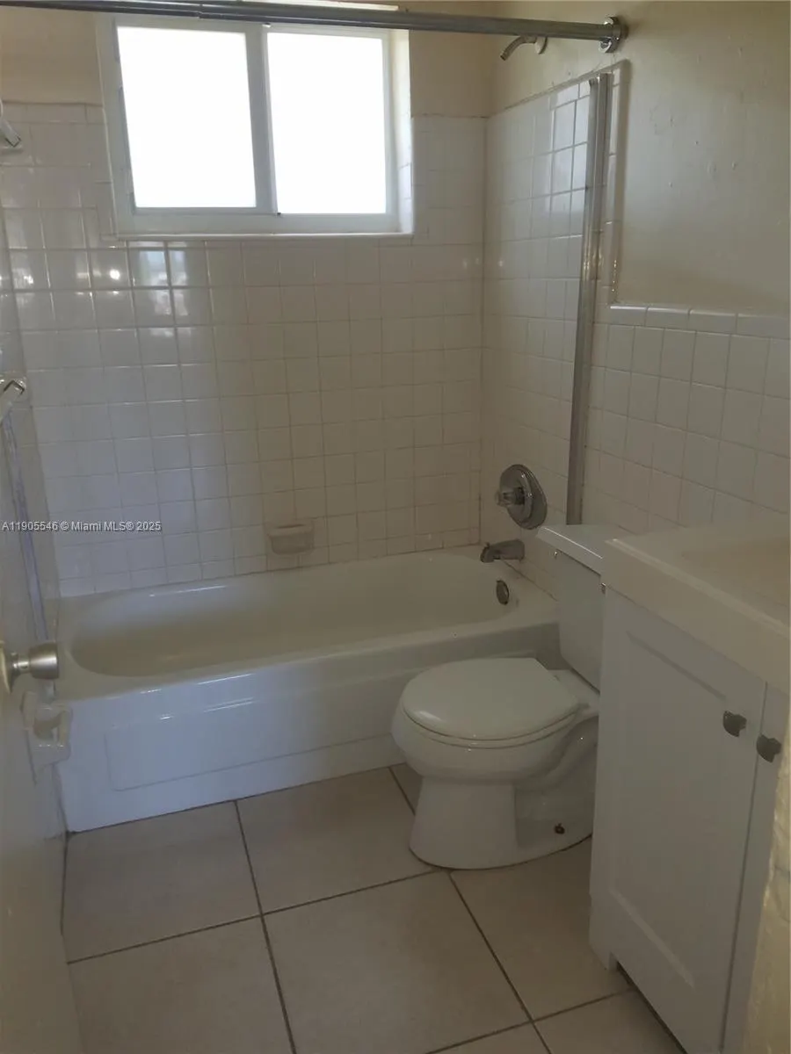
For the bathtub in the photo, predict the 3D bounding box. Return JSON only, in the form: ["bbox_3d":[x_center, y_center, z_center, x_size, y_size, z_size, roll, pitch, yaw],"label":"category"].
[{"bbox_3d":[-0.258,0.430,2.487,1.480,0.400,0.705,-7,19,-18],"label":"bathtub"}]

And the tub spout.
[{"bbox_3d":[0.350,0.083,2.601,0.153,0.072,0.058,-7,19,-18],"label":"tub spout"}]

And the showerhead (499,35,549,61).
[{"bbox_3d":[0.347,-1.309,2.158,0.130,0.078,0.062,-7,19,-18],"label":"showerhead"}]

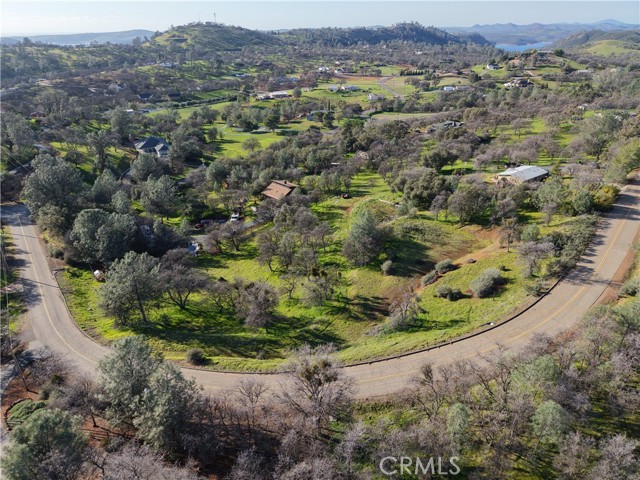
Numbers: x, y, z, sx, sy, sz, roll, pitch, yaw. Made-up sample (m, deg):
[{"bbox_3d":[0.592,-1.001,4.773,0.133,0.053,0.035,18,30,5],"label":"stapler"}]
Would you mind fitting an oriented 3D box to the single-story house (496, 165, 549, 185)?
[{"bbox_3d":[71.650,-22.540,157.000,16.000,4.600,10.000,-18,31,-33],"label":"single-story house"}]

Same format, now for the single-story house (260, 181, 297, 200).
[{"bbox_3d":[-13.690,-16.230,150.000,9.000,5.300,10.000,-21,33,-37],"label":"single-story house"}]

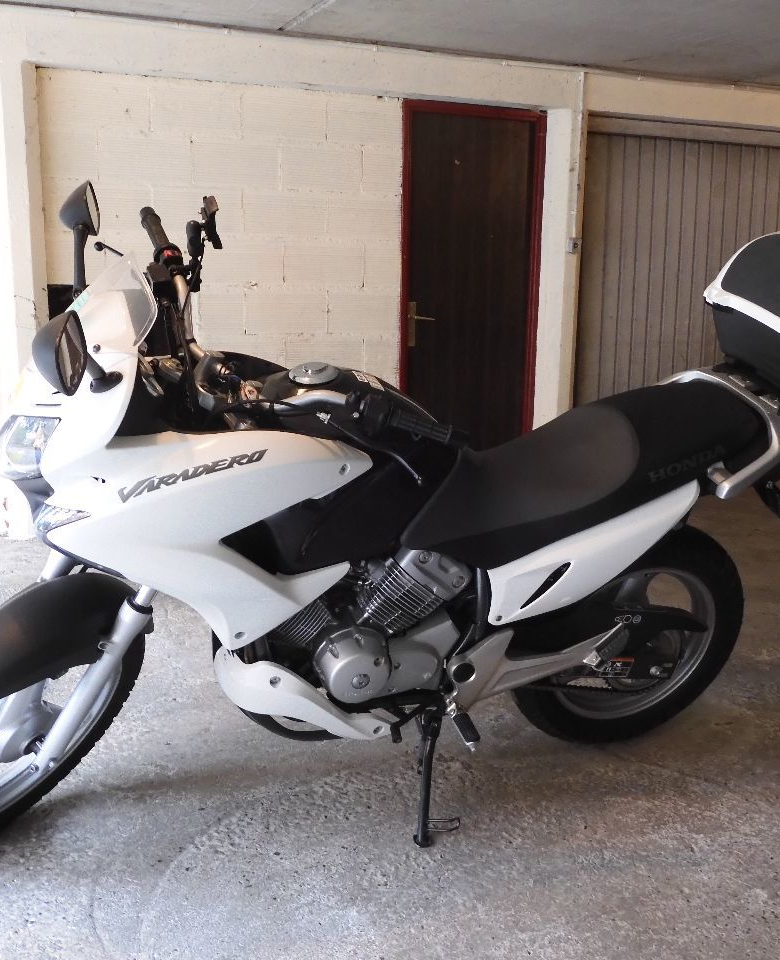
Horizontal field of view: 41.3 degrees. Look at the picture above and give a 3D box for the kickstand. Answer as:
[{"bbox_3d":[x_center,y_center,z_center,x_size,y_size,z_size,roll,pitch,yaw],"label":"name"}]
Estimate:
[{"bbox_3d":[0.113,0.644,2.266,0.100,0.300,0.060,14,-20,-16],"label":"kickstand"}]

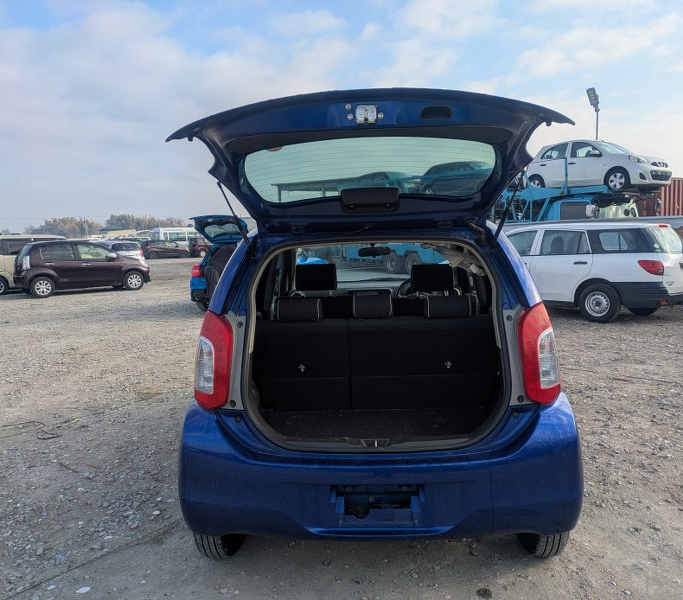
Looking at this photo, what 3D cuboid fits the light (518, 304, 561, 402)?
[{"bbox_3d":[0.812,0.224,2.342,0.200,0.410,0.210,-1,7,3],"label":"light"}]

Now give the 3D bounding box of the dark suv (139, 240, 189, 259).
[{"bbox_3d":[-14.166,-4.087,47.000,3.800,1.500,1.690,-5,7,-23],"label":"dark suv"}]

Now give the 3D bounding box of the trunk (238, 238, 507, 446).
[{"bbox_3d":[0.139,0.162,2.495,1.080,0.830,0.560,-1,7,3],"label":"trunk"}]

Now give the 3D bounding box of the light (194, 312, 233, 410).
[{"bbox_3d":[-0.545,0.258,2.424,0.200,0.410,0.210,-1,7,3],"label":"light"}]

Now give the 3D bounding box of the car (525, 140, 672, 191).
[{"bbox_3d":[7.128,-3.739,16.130,1.665,1.515,3.800,-6,11,-34],"label":"car"}]

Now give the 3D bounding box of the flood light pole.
[{"bbox_3d":[10.149,-5.040,23.405,0.500,6.902,0.400,-7,8,-37],"label":"flood light pole"}]

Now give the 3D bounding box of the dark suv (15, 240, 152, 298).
[{"bbox_3d":[-7.557,-1.004,17.077,3.650,1.535,1.665,-7,9,-38],"label":"dark suv"}]

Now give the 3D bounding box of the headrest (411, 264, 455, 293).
[{"bbox_3d":[0.541,-0.130,3.435,0.260,0.170,0.110,-1,7,3],"label":"headrest"}]

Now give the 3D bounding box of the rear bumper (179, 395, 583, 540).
[{"bbox_3d":[0.146,0.713,2.389,1.660,0.600,0.380,-1,7,3],"label":"rear bumper"}]

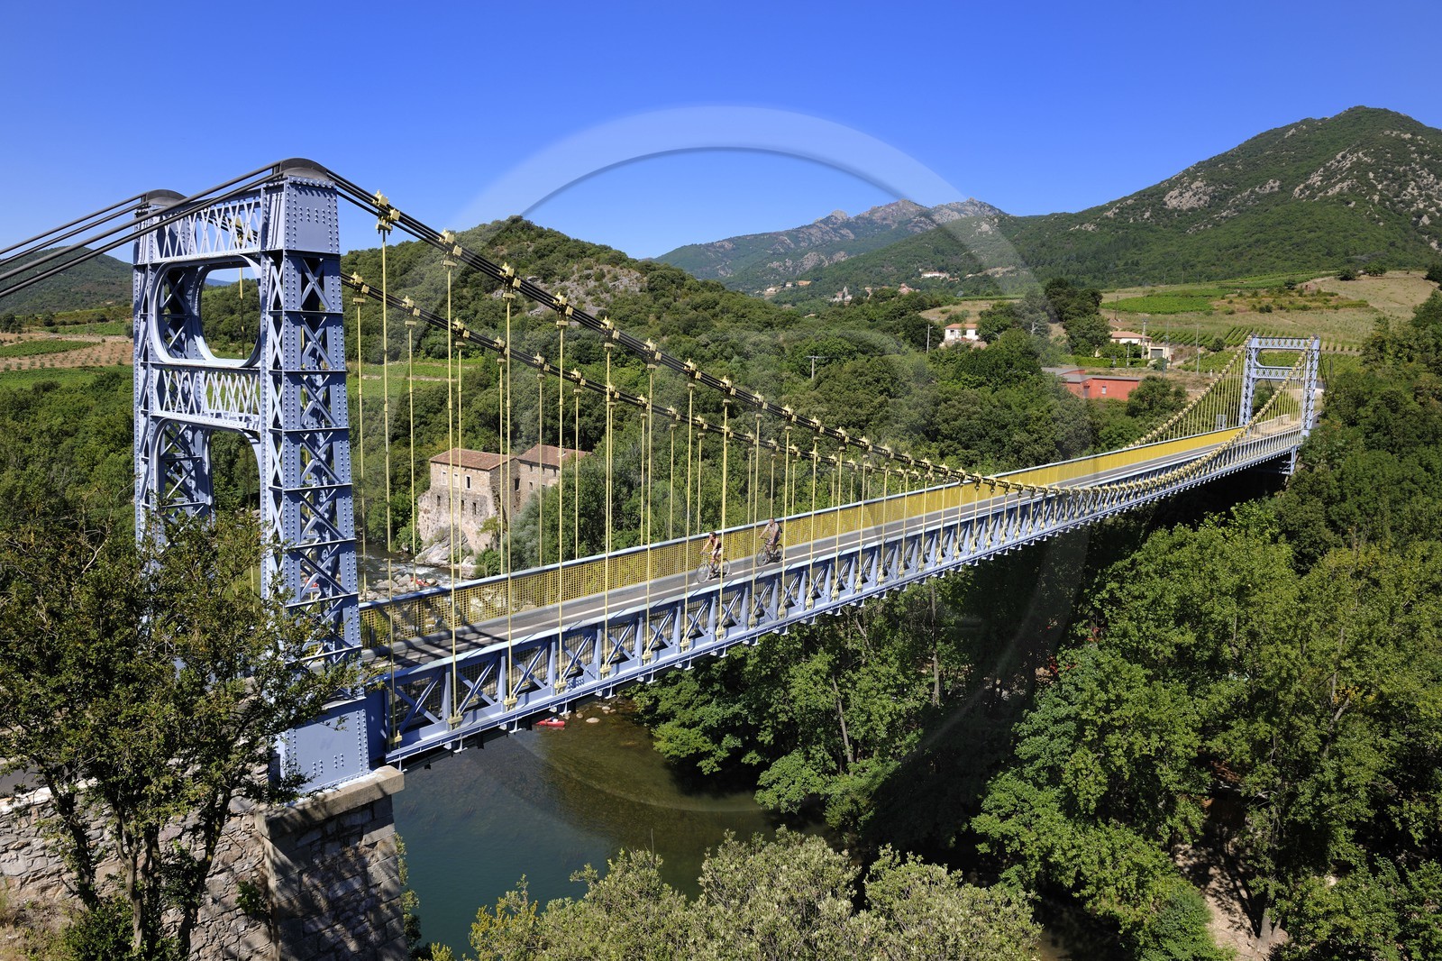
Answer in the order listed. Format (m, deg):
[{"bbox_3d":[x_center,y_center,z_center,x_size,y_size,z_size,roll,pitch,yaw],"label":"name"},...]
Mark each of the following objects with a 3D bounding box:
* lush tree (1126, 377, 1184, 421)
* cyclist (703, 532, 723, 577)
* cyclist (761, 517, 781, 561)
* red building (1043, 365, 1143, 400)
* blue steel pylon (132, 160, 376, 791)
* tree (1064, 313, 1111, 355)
[{"bbox_3d":[64.258,-12.236,142.000,8.800,6.600,8.000,5,8,24],"label":"lush tree"},{"bbox_3d":[-0.265,2.507,32.300,0.520,1.550,0.850,8,10,39],"label":"cyclist"},{"bbox_3d":[1.873,2.174,35.339,0.520,1.580,0.800,8,10,39],"label":"cyclist"},{"bbox_3d":[61.218,-15.828,158.000,14.500,5.200,9.000,3,8,12],"label":"red building"},{"bbox_3d":[-9.588,-0.242,18.975,6.628,11.146,1.651,8,10,39],"label":"blue steel pylon"},{"bbox_3d":[77.464,-30.801,203.000,10.000,9.300,9.500,4,8,20],"label":"tree"}]

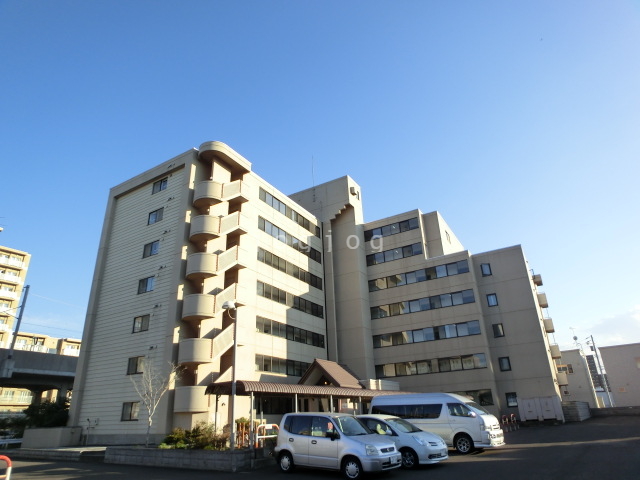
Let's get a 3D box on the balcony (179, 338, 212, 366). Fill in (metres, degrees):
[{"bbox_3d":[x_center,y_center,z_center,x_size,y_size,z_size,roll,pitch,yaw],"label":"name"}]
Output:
[{"bbox_3d":[-8.176,7.152,24.599,2.350,1.439,1.300,-15,-27,29],"label":"balcony"}]

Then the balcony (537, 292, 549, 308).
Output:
[{"bbox_3d":[26.892,7.371,46.772,0.790,1.380,2.200,-16,-27,26],"label":"balcony"}]

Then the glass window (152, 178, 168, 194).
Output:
[{"bbox_3d":[-13.209,-4.431,32.190,1.820,1.200,0.150,-15,-26,26],"label":"glass window"}]

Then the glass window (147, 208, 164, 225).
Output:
[{"bbox_3d":[-13.482,-1.922,32.038,1.840,1.140,0.120,-16,-27,26],"label":"glass window"}]

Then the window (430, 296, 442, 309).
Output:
[{"bbox_3d":[10.784,5.824,36.050,0.937,1.186,0.120,-15,-27,29],"label":"window"}]

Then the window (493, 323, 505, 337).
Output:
[{"bbox_3d":[16.590,8.415,36.017,0.840,1.220,0.120,-16,-27,26],"label":"window"}]

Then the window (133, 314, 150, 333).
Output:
[{"bbox_3d":[-12.714,6.017,27.742,1.680,1.170,0.150,-16,-26,26],"label":"window"}]

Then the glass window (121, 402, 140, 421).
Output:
[{"bbox_3d":[-12.626,11.478,25.970,1.770,1.160,0.120,-16,-27,26],"label":"glass window"}]

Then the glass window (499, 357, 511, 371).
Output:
[{"bbox_3d":[15.889,10.667,33.296,0.840,1.120,0.120,-15,-27,27],"label":"glass window"}]

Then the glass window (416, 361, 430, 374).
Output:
[{"bbox_3d":[9.570,11.658,35.535,1.120,1.170,0.150,-15,-26,26],"label":"glass window"}]

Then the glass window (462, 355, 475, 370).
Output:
[{"bbox_3d":[12.942,10.675,33.830,1.000,1.170,0.150,-15,-26,26],"label":"glass window"}]

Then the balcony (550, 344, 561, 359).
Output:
[{"bbox_3d":[26.088,12.363,42.979,0.900,1.300,1.600,-16,-26,26],"label":"balcony"}]

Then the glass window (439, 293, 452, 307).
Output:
[{"bbox_3d":[11.928,5.677,36.387,1.030,1.200,0.120,-15,-27,27],"label":"glass window"}]

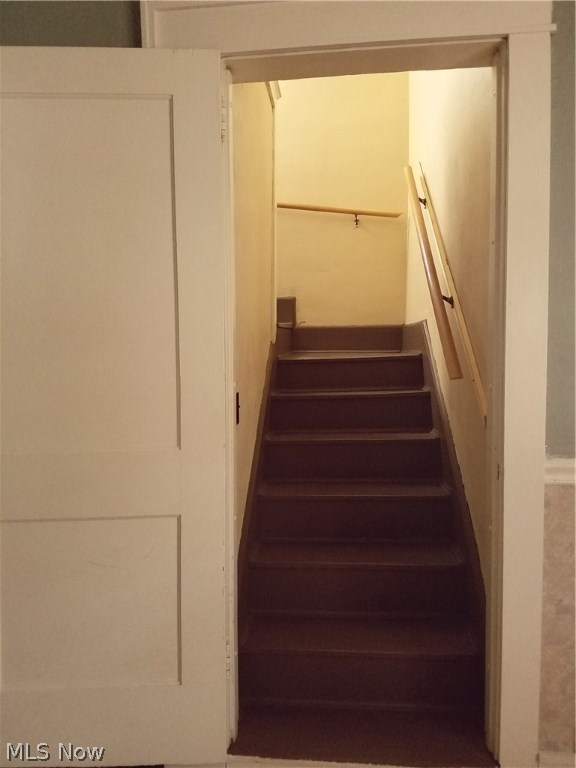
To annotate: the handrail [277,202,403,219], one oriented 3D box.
[{"bbox_3d":[0.359,-1.210,4.028,0.875,0.045,0.045,7,4,5],"label":"handrail"}]

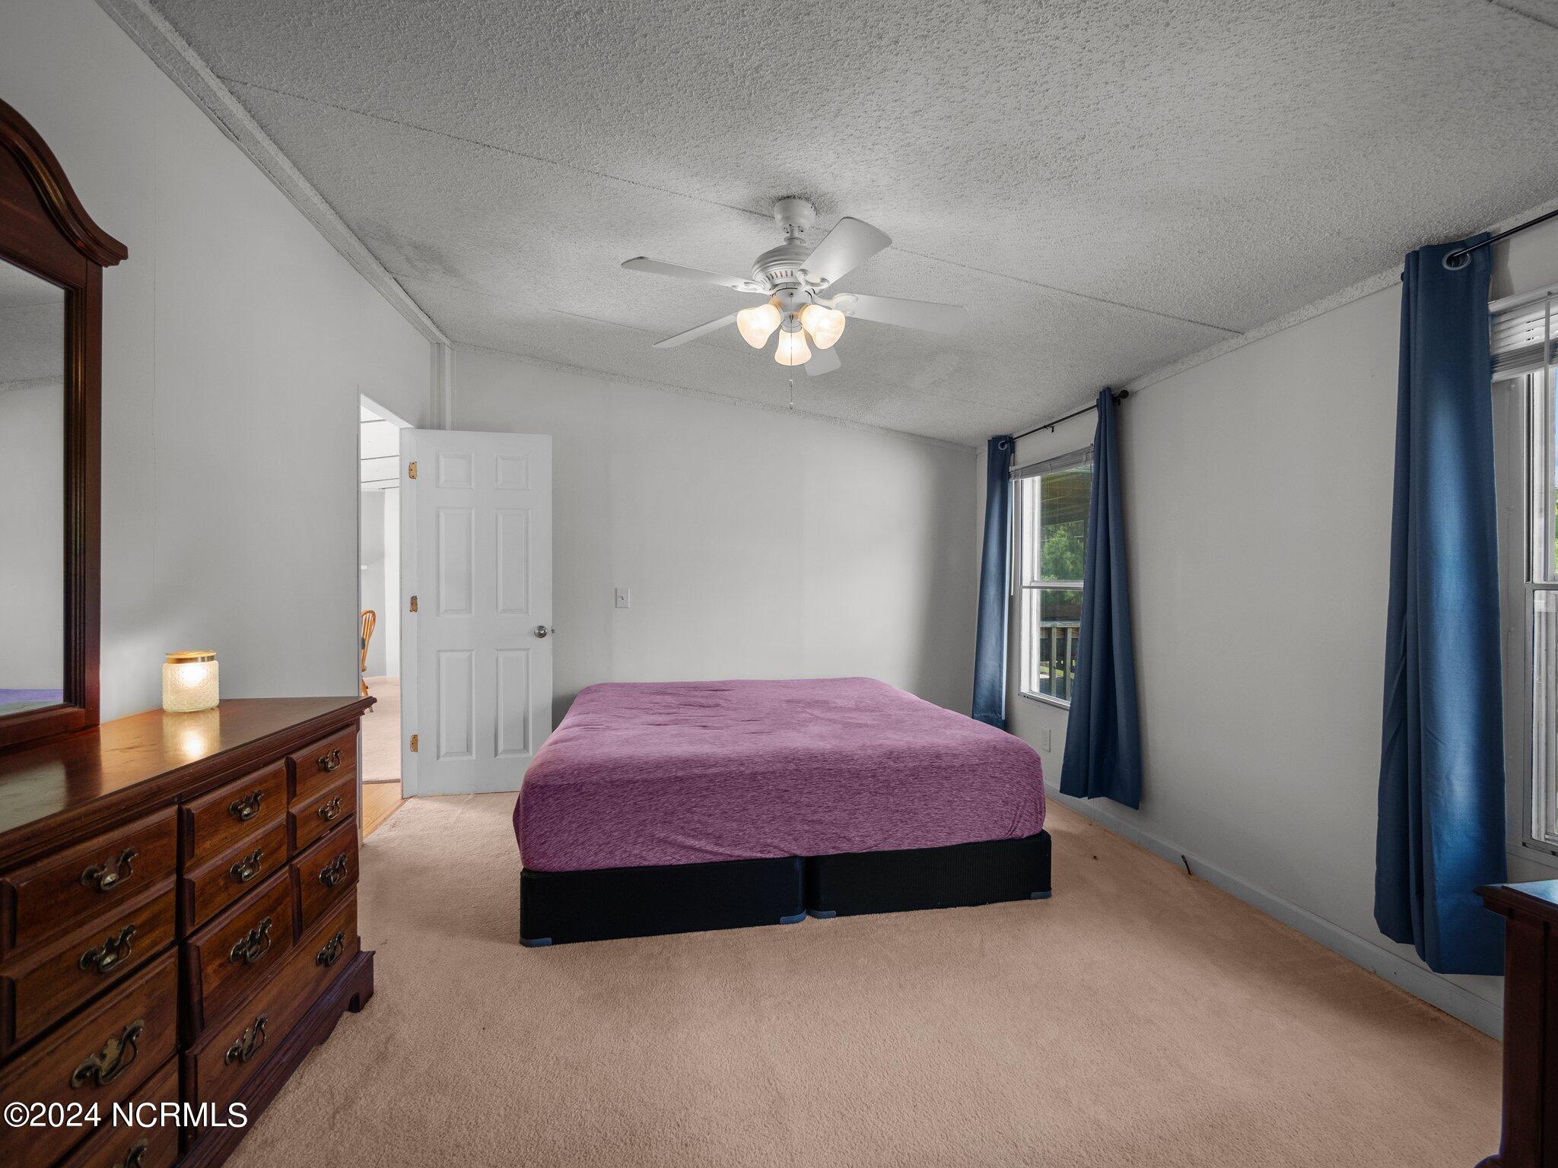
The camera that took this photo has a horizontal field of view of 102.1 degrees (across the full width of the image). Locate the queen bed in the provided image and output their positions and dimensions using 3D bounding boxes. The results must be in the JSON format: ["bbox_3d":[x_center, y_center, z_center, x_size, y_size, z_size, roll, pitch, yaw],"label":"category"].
[{"bbox_3d":[-0.066,0.895,3.122,1.925,0.610,1.780,0,0,-10],"label":"queen bed"}]

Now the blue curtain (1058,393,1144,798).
[{"bbox_3d":[1.534,0.060,2.990,0.150,1.920,0.300,0,0,-12],"label":"blue curtain"}]

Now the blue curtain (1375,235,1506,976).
[{"bbox_3d":[1.797,0.057,1.722,0.130,1.914,0.250,0,0,-12],"label":"blue curtain"}]

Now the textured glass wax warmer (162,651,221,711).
[{"bbox_3d":[-1.629,0.266,1.747,0.116,0.150,0.116,0,0,-11],"label":"textured glass wax warmer"}]

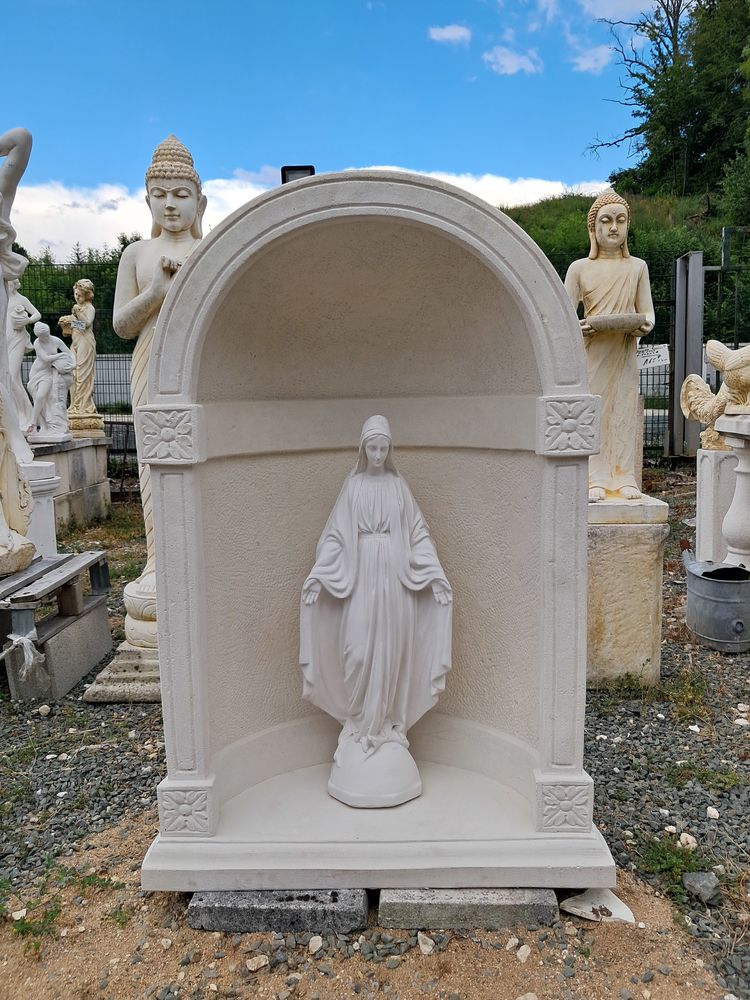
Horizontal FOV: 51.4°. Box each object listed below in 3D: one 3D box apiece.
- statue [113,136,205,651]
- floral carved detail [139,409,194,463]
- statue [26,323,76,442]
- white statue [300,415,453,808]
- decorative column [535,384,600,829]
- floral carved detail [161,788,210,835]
[{"bbox_3d":[-0.645,-0.352,2.642,0.420,1.663,0.350,-1,7,3],"label":"statue"},{"bbox_3d":[-0.359,-0.113,1.360,0.099,0.093,0.035,-1,7,1],"label":"floral carved detail"},{"bbox_3d":[-2.206,-0.798,5.301,0.329,0.800,0.250,-2,7,-6],"label":"statue"},{"bbox_3d":[0.006,0.213,1.576,0.307,0.763,0.200,-1,7,0],"label":"white statue"},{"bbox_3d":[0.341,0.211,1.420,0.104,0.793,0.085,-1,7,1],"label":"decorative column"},{"bbox_3d":[-0.348,0.571,1.445,0.092,0.090,0.035,-1,7,1],"label":"floral carved detail"}]

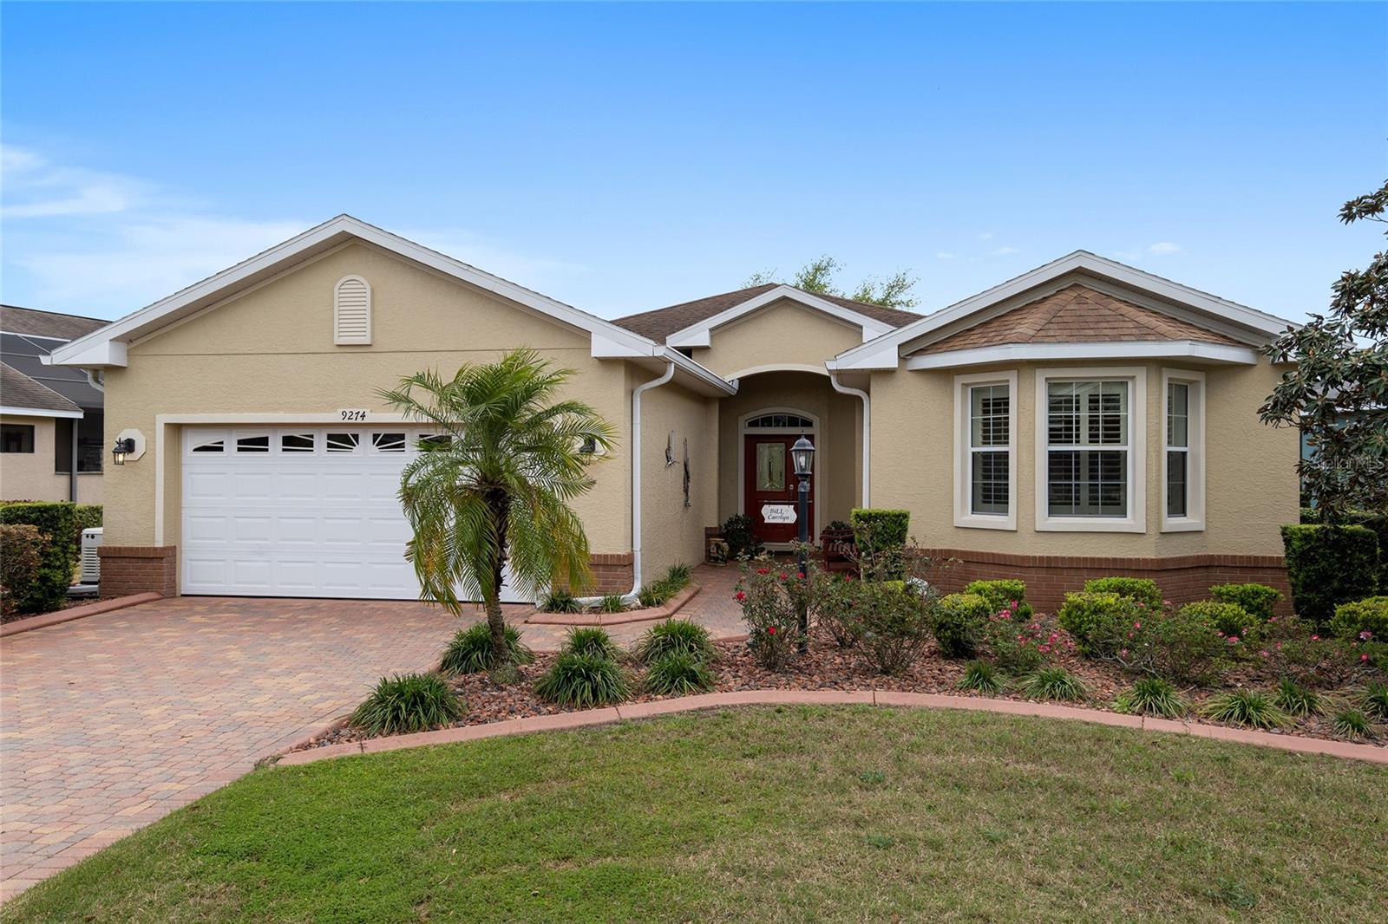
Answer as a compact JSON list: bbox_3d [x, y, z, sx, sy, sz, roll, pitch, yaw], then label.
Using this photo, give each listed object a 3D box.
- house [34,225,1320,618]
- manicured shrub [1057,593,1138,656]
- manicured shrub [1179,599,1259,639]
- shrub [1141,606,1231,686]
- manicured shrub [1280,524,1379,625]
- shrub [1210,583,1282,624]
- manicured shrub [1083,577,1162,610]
[{"bbox_3d":[0.955,-1.126,19.444,14.900,5.750,17.750,0,0,10],"label":"house"},{"bbox_3d":[3.607,1.421,8.950,0.700,0.520,0.660,0,0,9],"label":"manicured shrub"},{"bbox_3d":[4.575,1.420,8.726,0.680,0.443,0.646,0,0,0],"label":"manicured shrub"},{"bbox_3d":[3.756,1.372,7.662,0.655,0.541,0.655,0,0,0],"label":"shrub"},{"bbox_3d":[6.599,1.186,10.400,0.920,1.040,0.800,0,0,9],"label":"manicured shrub"},{"bbox_3d":[5.788,1.484,10.500,0.710,0.420,0.660,0,0,9],"label":"shrub"},{"bbox_3d":[4.450,1.462,10.400,0.800,0.460,0.720,0,0,9],"label":"manicured shrub"}]

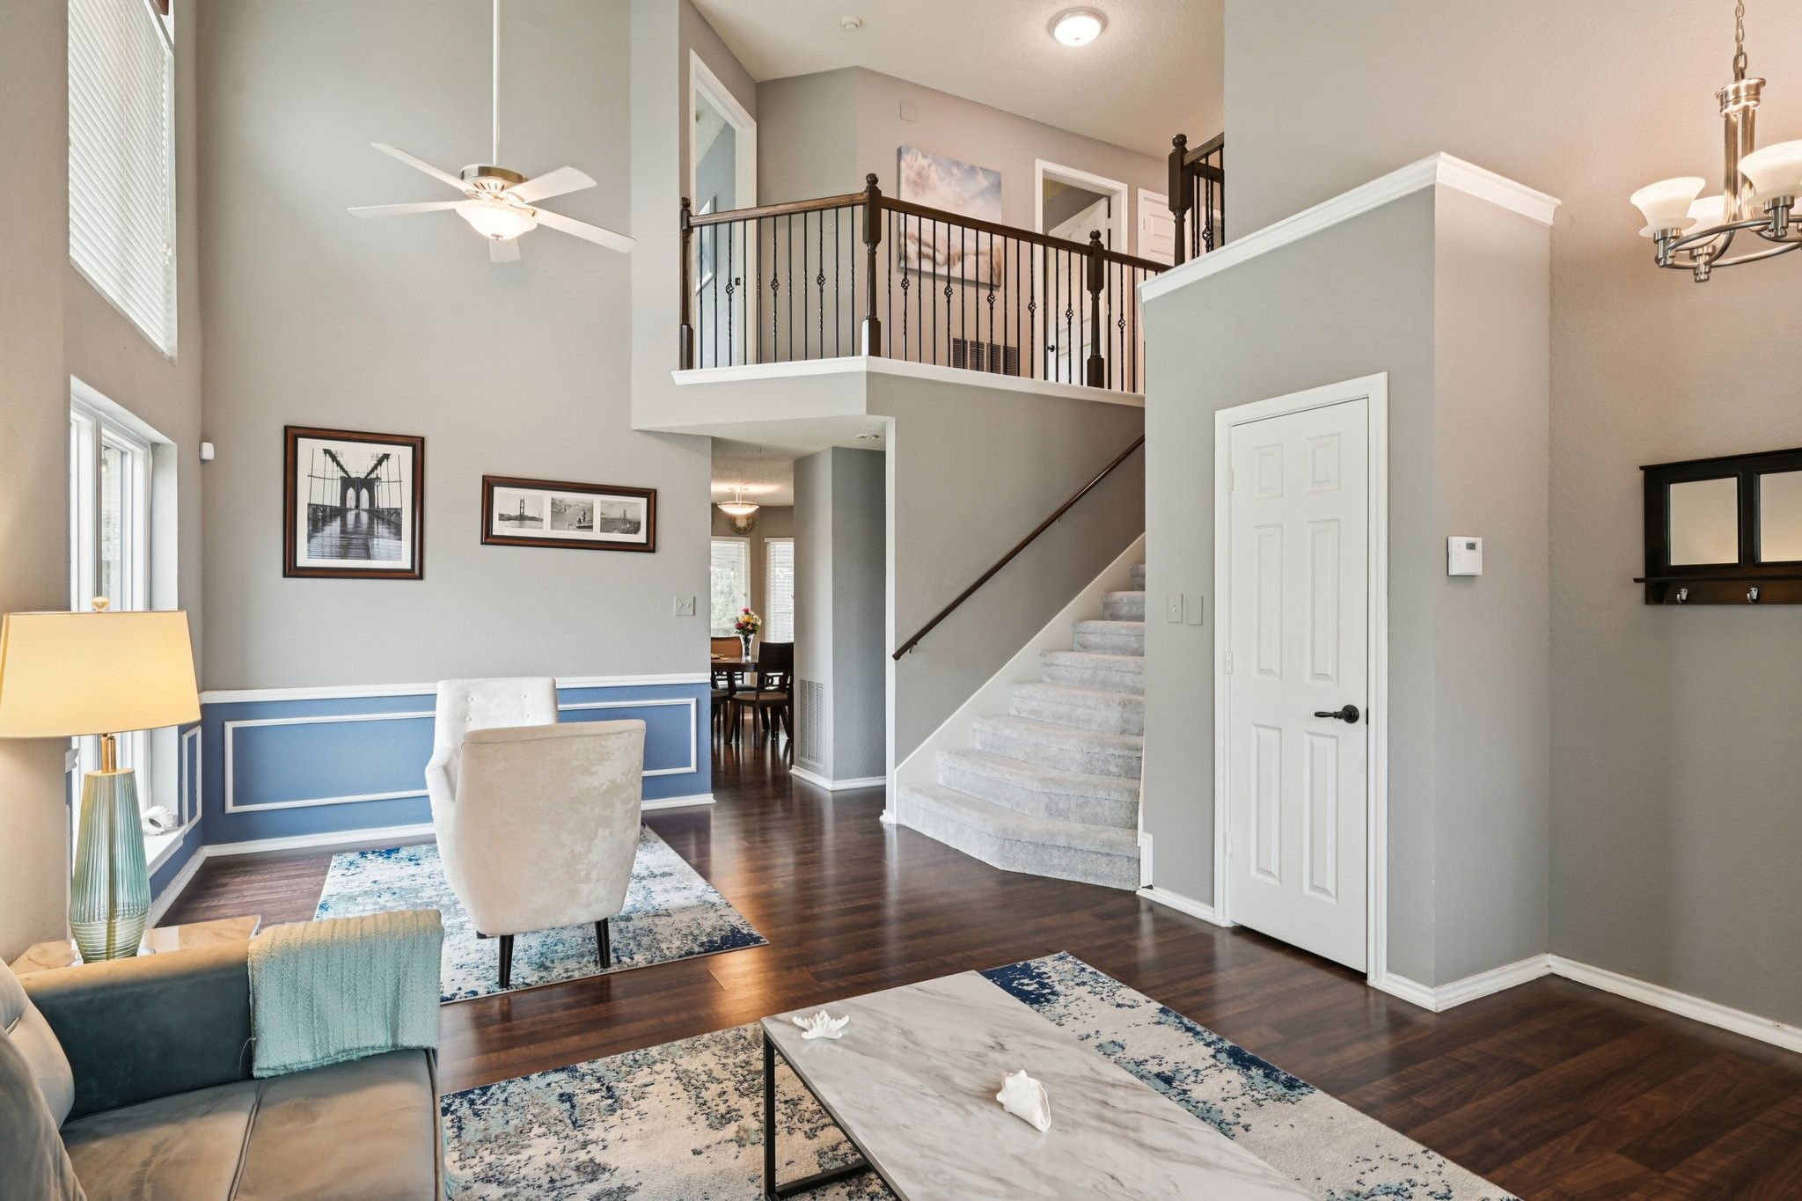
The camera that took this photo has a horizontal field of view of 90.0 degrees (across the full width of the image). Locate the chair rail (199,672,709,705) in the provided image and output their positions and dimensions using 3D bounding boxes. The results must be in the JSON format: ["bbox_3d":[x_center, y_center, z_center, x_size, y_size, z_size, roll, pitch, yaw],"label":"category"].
[{"bbox_3d":[-2.444,0.511,5.319,2.710,0.068,0.035,0,0,-28],"label":"chair rail"}]

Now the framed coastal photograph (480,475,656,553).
[{"bbox_3d":[-2.018,-0.523,5.552,1.025,0.410,0.035,0,0,-28],"label":"framed coastal photograph"}]

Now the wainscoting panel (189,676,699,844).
[{"bbox_3d":[-2.444,0.907,5.327,2.720,0.755,0.030,0,0,-28],"label":"wainscoting panel"}]

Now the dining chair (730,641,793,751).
[{"bbox_3d":[-1.245,0.861,8.383,0.470,0.970,0.550,0,0,-32],"label":"dining chair"}]

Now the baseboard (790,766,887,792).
[{"bbox_3d":[-0.448,1.300,6.718,0.500,0.080,0.760,0,0,-28],"label":"baseboard"}]

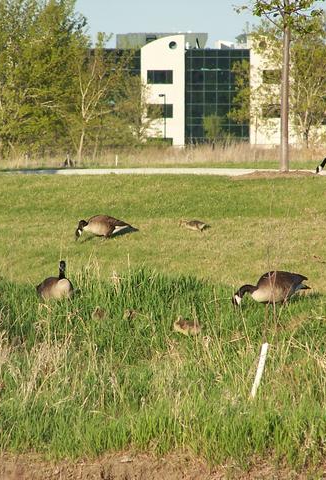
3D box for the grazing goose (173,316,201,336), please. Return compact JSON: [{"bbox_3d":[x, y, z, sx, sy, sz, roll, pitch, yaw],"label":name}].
[{"bbox_3d":[0.235,0.841,67.500,0.270,0.200,0.140,0,1,-6],"label":"grazing goose"}]

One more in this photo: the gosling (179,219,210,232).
[{"bbox_3d":[0.391,-0.179,90.000,0.340,0.160,0.130,0,1,0],"label":"gosling"}]

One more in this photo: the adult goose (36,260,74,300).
[{"bbox_3d":[-1.081,0.463,70.000,0.300,0.520,0.580,-1,1,-30],"label":"adult goose"}]

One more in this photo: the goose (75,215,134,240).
[{"bbox_3d":[-0.720,-0.157,88.000,0.750,0.330,0.290,0,1,0],"label":"goose"}]

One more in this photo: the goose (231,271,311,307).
[{"bbox_3d":[1.076,0.503,70.000,0.790,0.400,0.300,0,1,-6],"label":"goose"}]

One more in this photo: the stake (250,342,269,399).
[{"bbox_3d":[0.881,1.207,64.500,0.050,0.530,0.045,17,1,0],"label":"stake"}]

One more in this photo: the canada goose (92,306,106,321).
[{"bbox_3d":[-0.624,0.731,68.000,0.220,0.190,0.130,1,1,41],"label":"canada goose"}]

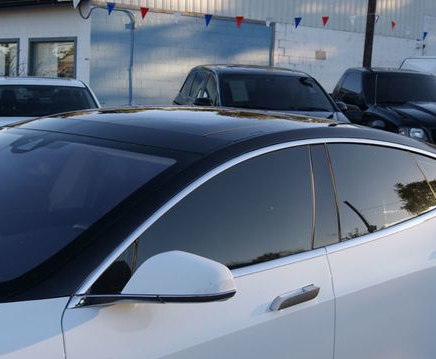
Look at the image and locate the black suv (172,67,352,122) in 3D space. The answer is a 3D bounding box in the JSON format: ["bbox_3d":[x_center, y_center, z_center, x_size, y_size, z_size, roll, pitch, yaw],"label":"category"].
[{"bbox_3d":[0.550,-0.745,10.850,1.880,1.760,4.750,1,7,-13],"label":"black suv"}]

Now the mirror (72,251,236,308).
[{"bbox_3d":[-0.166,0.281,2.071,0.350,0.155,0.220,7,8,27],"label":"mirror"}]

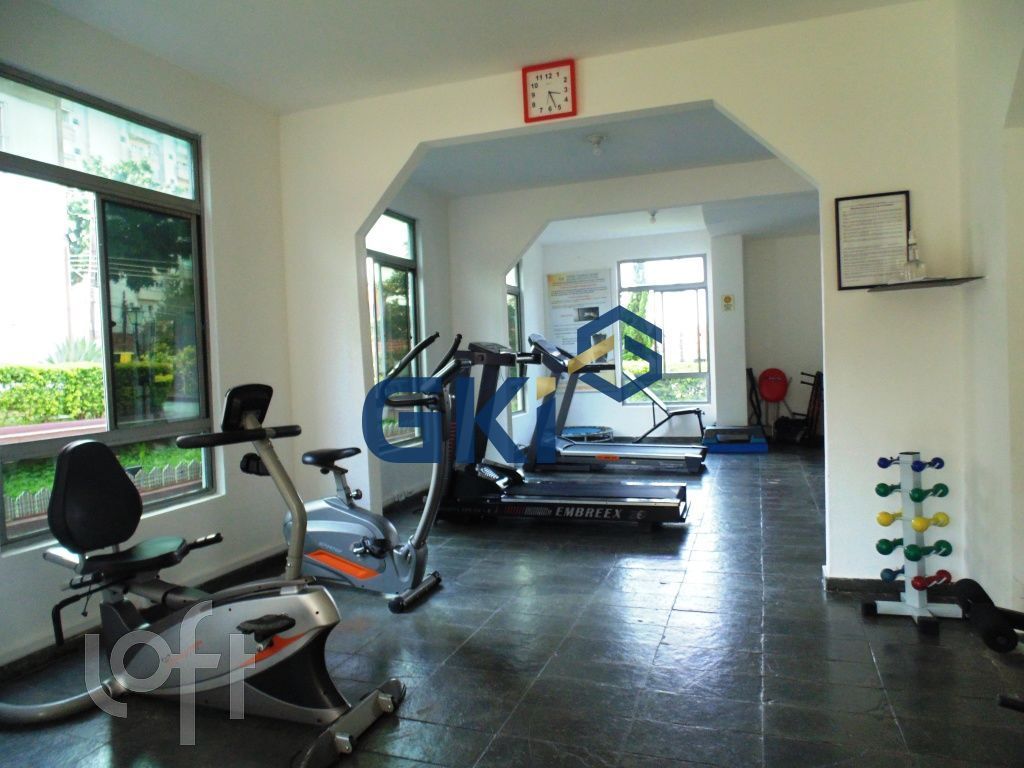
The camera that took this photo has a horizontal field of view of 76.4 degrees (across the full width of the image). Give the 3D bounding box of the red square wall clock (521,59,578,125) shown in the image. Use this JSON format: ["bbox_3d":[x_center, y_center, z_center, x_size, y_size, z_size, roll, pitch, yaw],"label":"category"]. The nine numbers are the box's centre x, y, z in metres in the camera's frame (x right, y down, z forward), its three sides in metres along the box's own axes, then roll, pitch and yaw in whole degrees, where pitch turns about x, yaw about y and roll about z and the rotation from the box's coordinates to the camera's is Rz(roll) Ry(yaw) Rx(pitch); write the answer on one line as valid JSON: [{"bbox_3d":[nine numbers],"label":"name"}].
[{"bbox_3d":[0.207,-1.558,3.491,0.285,0.288,0.045,-1,2,18],"label":"red square wall clock"}]

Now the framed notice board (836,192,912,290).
[{"bbox_3d":[1.697,-0.669,3.057,0.312,0.438,0.020,-1,2,18],"label":"framed notice board"}]

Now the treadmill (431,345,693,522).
[{"bbox_3d":[0.420,0.332,4.984,1.760,1.345,0.720,-1,2,13],"label":"treadmill"}]

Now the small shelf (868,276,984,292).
[{"bbox_3d":[1.816,-0.440,2.877,0.370,0.018,0.310,-1,2,18],"label":"small shelf"}]

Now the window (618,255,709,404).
[{"bbox_3d":[2.055,-0.705,8.803,1.180,1.970,0.100,-1,2,21],"label":"window"}]

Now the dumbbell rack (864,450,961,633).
[{"bbox_3d":[1.758,0.667,2.841,0.410,0.726,0.350,-2,2,12],"label":"dumbbell rack"}]

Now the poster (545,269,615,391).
[{"bbox_3d":[0.962,-0.740,9.164,0.930,1.670,0.020,-1,2,21],"label":"poster"}]

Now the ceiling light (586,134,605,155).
[{"bbox_3d":[0.604,-1.694,4.632,0.125,0.145,0.125,-1,2,18],"label":"ceiling light"}]

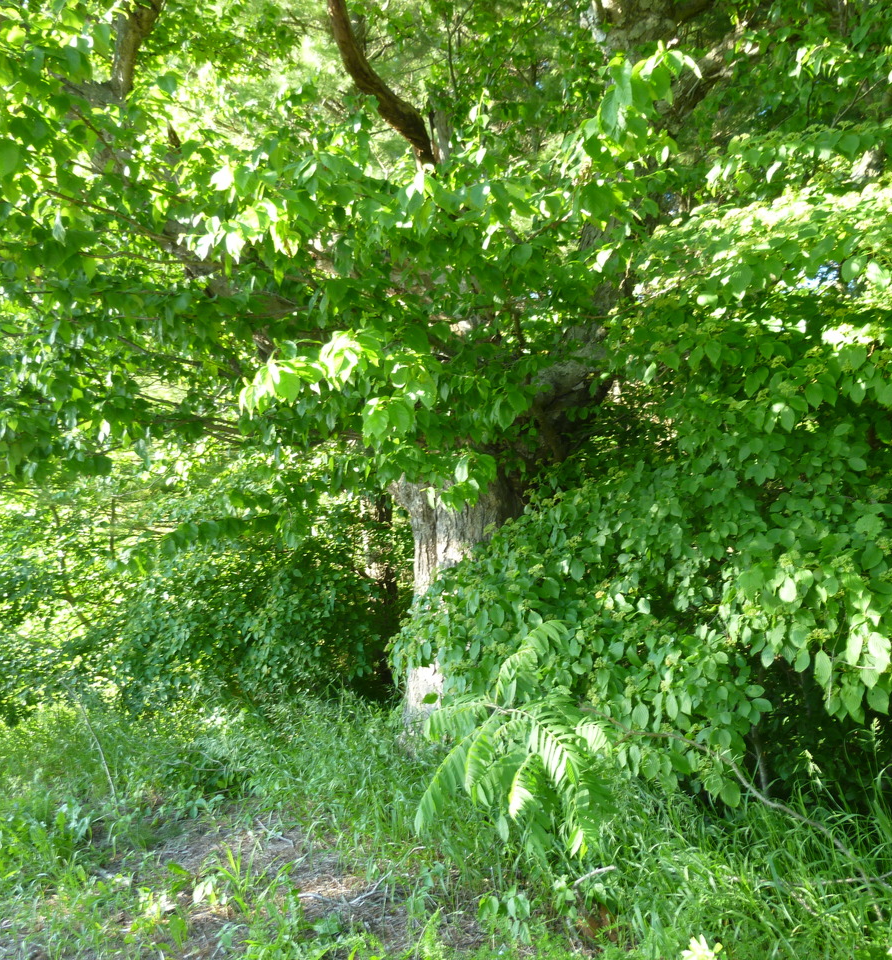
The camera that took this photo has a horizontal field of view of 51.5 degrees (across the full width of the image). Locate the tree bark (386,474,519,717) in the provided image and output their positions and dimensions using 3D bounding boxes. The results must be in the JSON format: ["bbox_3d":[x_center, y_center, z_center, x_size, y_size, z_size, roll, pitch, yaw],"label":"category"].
[{"bbox_3d":[0.073,0.720,5.400,0.750,1.500,0.720,0,1,0],"label":"tree bark"}]

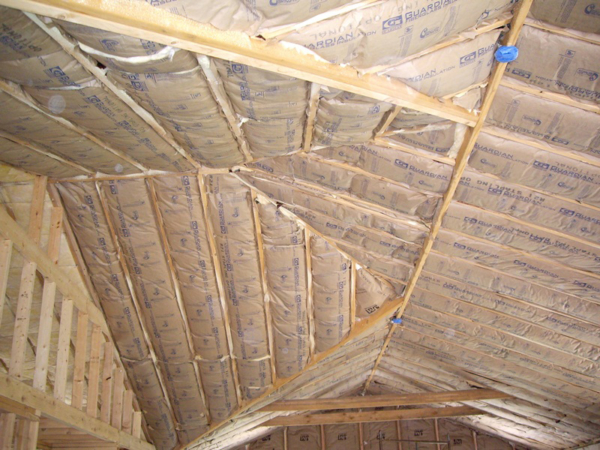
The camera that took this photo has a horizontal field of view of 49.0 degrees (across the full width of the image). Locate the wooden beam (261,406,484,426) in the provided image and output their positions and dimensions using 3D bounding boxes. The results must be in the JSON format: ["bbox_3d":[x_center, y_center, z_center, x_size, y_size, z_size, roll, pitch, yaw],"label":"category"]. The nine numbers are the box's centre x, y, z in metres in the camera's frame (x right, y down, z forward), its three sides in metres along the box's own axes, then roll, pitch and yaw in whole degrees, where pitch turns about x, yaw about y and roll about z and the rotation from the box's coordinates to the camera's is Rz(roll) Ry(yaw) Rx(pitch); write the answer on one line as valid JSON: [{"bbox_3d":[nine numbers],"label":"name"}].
[{"bbox_3d":[1.007,2.659,9.150,3.120,0.140,0.045,-3,-24,0],"label":"wooden beam"}]

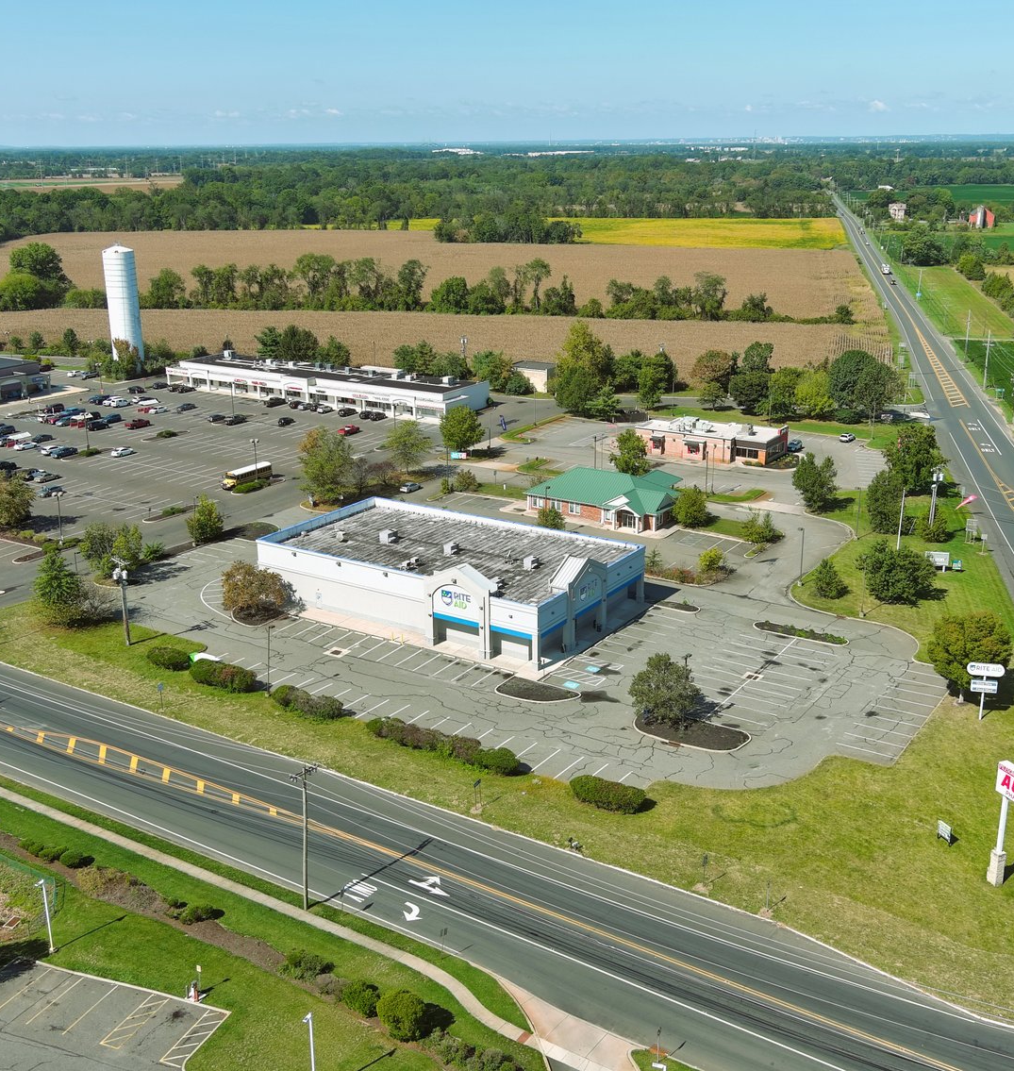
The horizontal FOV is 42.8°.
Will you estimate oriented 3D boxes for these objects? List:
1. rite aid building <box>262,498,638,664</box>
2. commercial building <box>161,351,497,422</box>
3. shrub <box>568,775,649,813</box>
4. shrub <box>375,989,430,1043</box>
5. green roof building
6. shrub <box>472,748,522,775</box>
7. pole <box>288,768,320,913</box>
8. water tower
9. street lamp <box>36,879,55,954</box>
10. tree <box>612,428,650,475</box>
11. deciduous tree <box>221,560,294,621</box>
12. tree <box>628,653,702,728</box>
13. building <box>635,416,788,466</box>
[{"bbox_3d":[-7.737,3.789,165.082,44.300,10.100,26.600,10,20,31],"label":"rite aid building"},{"bbox_3d":[-43.166,-35.650,300.331,83.800,6.800,18.500,11,20,32],"label":"commercial building"},{"bbox_3d":[9.230,23.610,118.090,6.800,1.350,2.200,10,20,31],"label":"shrub"},{"bbox_3d":[-6.952,31.815,85.765,3.500,3.000,3.500,0,17,0],"label":"shrub"},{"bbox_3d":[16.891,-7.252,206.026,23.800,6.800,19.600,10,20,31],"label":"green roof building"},{"bbox_3d":[-0.863,21.276,122.353,4.700,1.600,2.300,10,20,31],"label":"shrub"},{"bbox_3d":[-15.400,23.118,98.675,0.500,12.200,2.600,11,21,34],"label":"pole"},{"bbox_3d":[-98.145,-58.208,332.117,8.100,32.200,8.100,10,20,31],"label":"water tower"},{"bbox_3d":[-34.250,28.350,96.030,0.450,6.100,0.950,6,18,21],"label":"street lamp"},{"bbox_3d":[22.000,-14.470,229.470,7.000,8.500,7.000,-1,17,0],"label":"tree"},{"bbox_3d":[-32.680,6.670,166.090,8.200,6.400,8.200,-1,17,0],"label":"deciduous tree"},{"bbox_3d":[16.430,15.840,133.180,7.200,7.200,7.200,-1,17,0],"label":"tree"},{"bbox_3d":[39.110,-18.280,247.250,26.800,5.000,11.500,11,21,33],"label":"building"}]

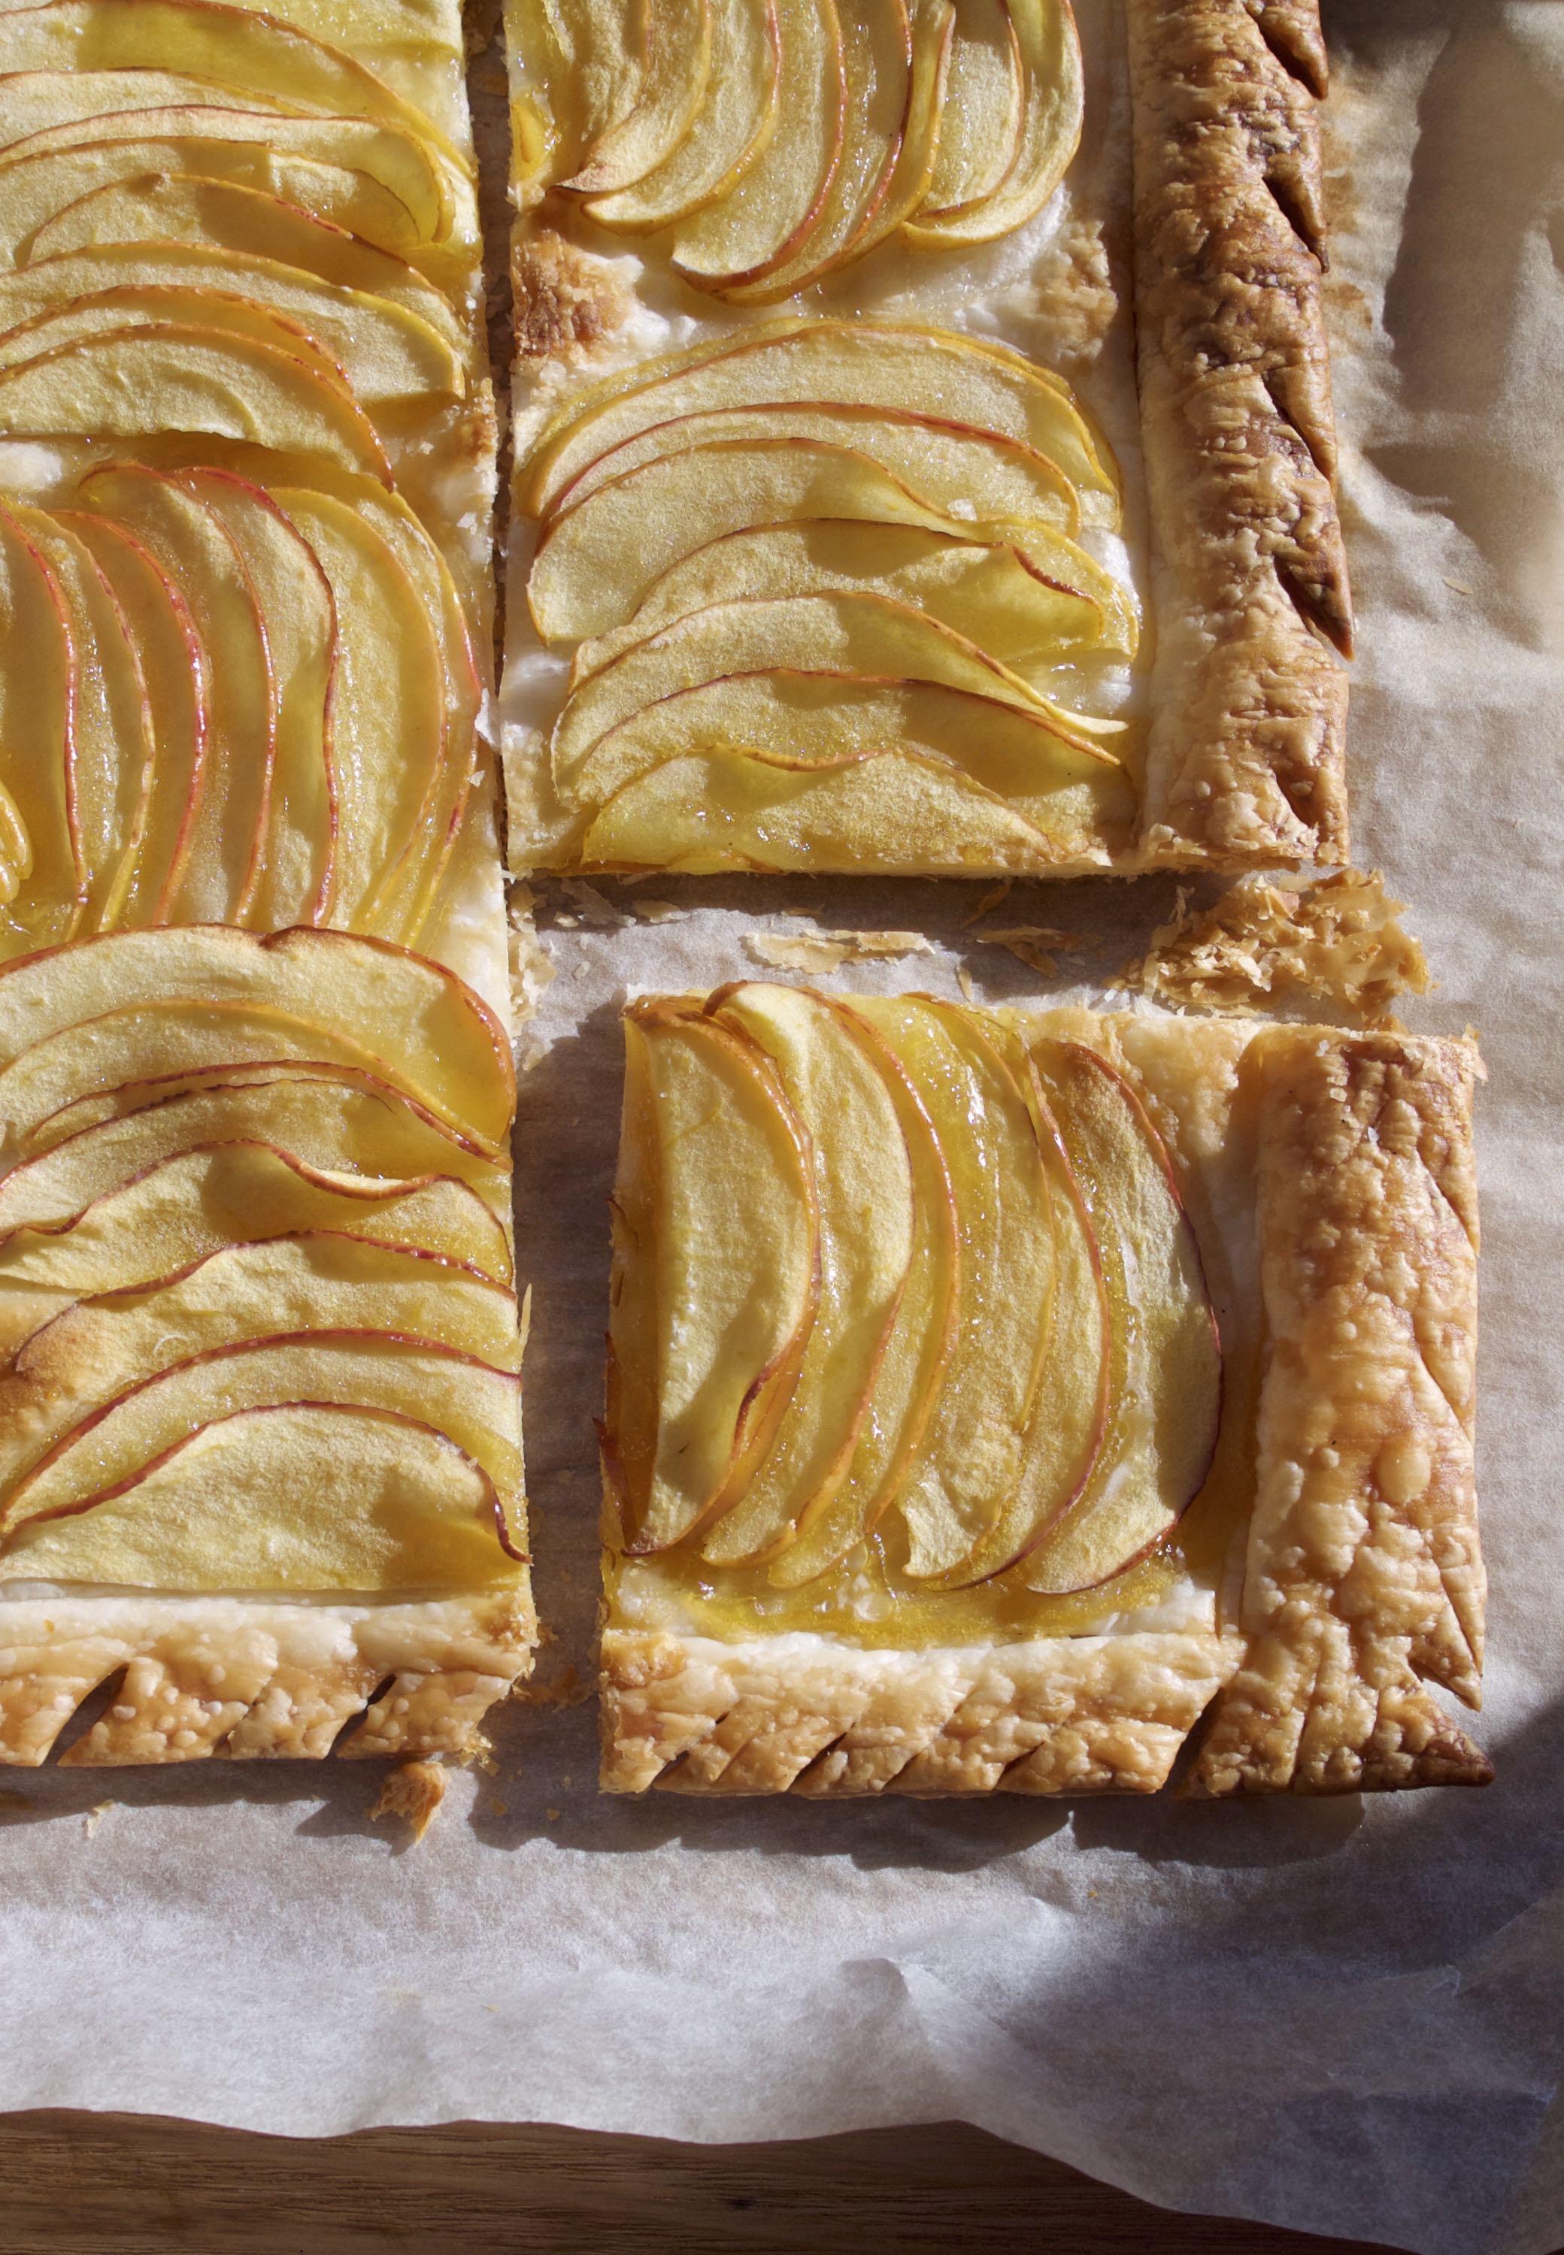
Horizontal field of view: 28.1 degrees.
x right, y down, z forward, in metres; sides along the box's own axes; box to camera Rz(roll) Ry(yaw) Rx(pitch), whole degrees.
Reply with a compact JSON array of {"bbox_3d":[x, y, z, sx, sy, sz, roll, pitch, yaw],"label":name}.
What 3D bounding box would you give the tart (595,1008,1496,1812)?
[{"bbox_3d":[0.032,0.033,0.385,0.106,0.020,0.099,0,82,0],"label":"tart"}]

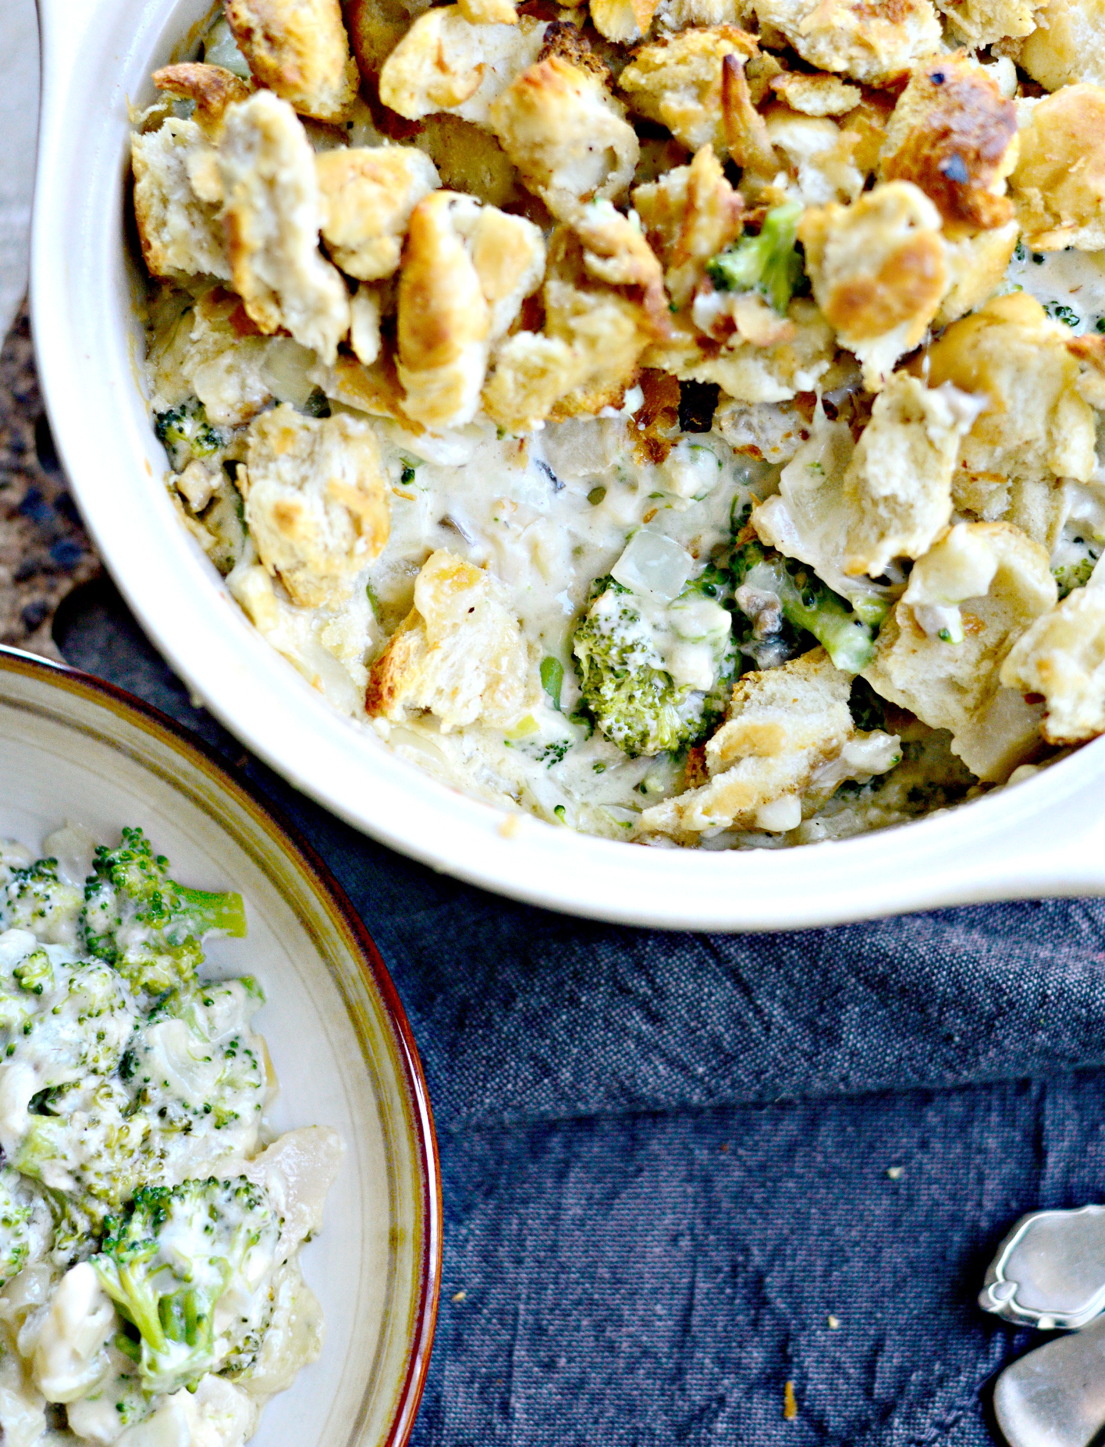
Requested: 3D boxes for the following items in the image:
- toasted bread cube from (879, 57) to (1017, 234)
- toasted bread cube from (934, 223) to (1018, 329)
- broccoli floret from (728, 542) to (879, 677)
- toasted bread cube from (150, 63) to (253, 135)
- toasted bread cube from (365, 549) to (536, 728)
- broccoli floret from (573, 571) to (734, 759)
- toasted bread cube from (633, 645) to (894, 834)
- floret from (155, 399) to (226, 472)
[{"bbox_3d":[0.080,-0.116,0.462,0.025,0.022,0.029,10,76,2],"label":"toasted bread cube"},{"bbox_3d":[0.084,-0.090,0.464,0.018,0.019,0.024,34,78,8],"label":"toasted bread cube"},{"bbox_3d":[0.050,-0.023,0.463,0.033,0.021,0.021,41,80,9],"label":"broccoli floret"},{"bbox_3d":[-0.072,-0.128,0.475,0.022,0.017,0.014,15,76,4],"label":"toasted bread cube"},{"bbox_3d":[-0.020,-0.017,0.458,0.030,0.024,0.028,-10,76,-2],"label":"toasted bread cube"},{"bbox_3d":[0.020,-0.012,0.456,0.031,0.027,0.033,0,76,0],"label":"broccoli floret"},{"bbox_3d":[0.043,0.004,0.455,0.046,0.024,0.024,-32,78,-8],"label":"toasted bread cube"},{"bbox_3d":[-0.074,-0.059,0.472,0.016,0.014,0.015,0,76,0],"label":"floret"}]

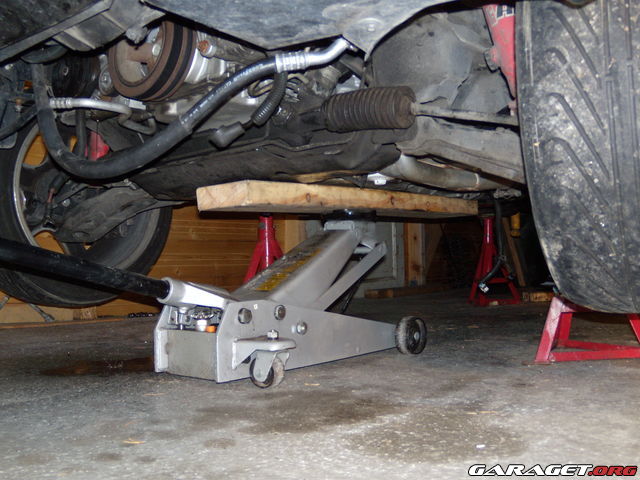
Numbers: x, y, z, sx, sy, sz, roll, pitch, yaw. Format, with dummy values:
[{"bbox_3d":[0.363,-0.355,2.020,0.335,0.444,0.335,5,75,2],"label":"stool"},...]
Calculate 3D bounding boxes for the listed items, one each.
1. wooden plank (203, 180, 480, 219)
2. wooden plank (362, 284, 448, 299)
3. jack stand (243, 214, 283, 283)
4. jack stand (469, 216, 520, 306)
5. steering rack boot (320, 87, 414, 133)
[{"bbox_3d":[0.117,-0.089,1.672,0.143,0.046,0.970,-4,-2,39],"label":"wooden plank"},{"bbox_3d":[0.566,0.307,4.114,0.156,0.047,0.950,-1,-1,29],"label":"wooden plank"},{"bbox_3d":[-0.175,0.102,2.204,0.250,0.375,0.230,0,-1,14],"label":"jack stand"},{"bbox_3d":[0.827,0.095,3.225,0.230,0.432,0.250,0,-1,-10],"label":"jack stand"},{"bbox_3d":[0.073,-0.192,0.985,0.152,0.061,0.061,5,2,38],"label":"steering rack boot"}]

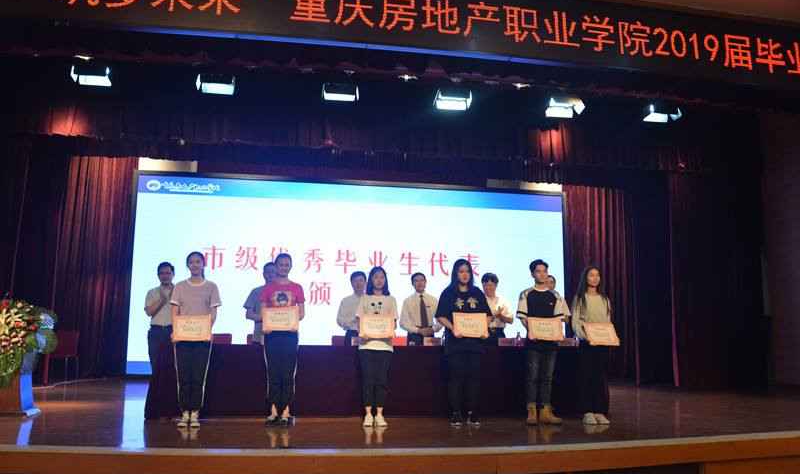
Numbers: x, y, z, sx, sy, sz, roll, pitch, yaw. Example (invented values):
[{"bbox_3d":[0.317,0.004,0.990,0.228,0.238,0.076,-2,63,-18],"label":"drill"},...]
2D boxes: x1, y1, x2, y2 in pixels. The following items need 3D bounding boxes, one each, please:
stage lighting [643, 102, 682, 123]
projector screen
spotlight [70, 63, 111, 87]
[{"bbox_3d":[3.127,-1.483,7.415,0.410,0.240,0.300,2,-7,-10],"label":"stage lighting"},{"bbox_3d":[-0.685,0.738,10.983,7.743,3.441,0.150,2,-7,-10],"label":"projector screen"},{"bbox_3d":[-3.127,-1.647,6.287,0.390,0.240,0.300,2,-7,-10],"label":"spotlight"}]

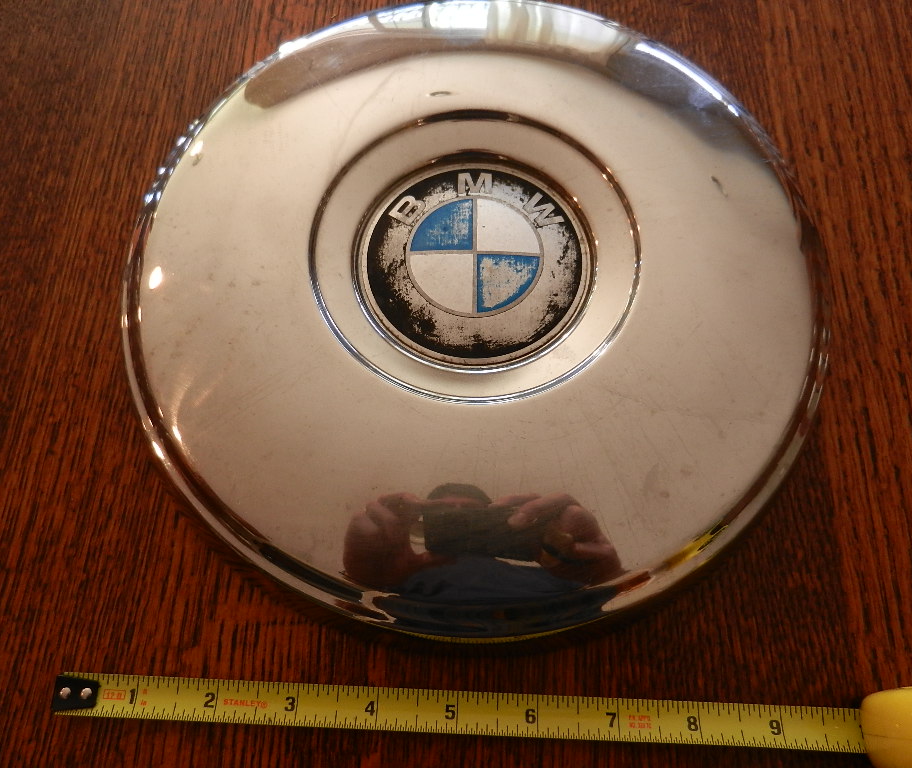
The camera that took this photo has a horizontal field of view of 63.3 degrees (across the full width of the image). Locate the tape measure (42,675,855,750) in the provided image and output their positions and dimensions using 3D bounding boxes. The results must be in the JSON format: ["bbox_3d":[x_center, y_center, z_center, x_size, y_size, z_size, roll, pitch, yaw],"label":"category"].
[{"bbox_3d":[0.001,0.104,0.234,0.255,0.005,0.013,2,68,1],"label":"tape measure"}]

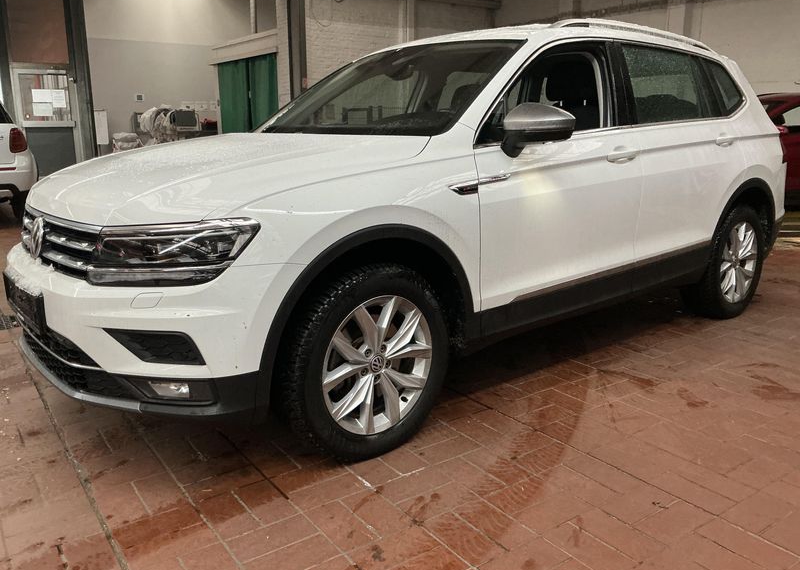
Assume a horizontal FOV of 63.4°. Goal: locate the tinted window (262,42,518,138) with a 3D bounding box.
[{"bbox_3d":[-0.135,-0.907,3.102,0.870,0.120,1.390,-45,34,-24],"label":"tinted window"}]

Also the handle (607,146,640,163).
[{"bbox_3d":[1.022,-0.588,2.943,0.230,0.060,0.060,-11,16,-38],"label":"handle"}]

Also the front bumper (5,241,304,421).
[{"bbox_3d":[-1.097,0.113,2.495,0.650,0.550,1.820,-11,16,-38],"label":"front bumper"}]

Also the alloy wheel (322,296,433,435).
[{"bbox_3d":[-0.121,0.266,2.303,0.494,0.494,0.200,-12,16,-40],"label":"alloy wheel"}]

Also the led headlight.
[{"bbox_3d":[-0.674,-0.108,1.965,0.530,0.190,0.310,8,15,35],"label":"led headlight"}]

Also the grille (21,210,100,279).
[{"bbox_3d":[-1.250,-0.172,2.310,0.130,0.210,0.960,-11,16,-38],"label":"grille"}]

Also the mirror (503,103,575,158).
[{"bbox_3d":[0.510,-0.586,2.459,0.210,0.200,0.230,-11,16,-38],"label":"mirror"}]

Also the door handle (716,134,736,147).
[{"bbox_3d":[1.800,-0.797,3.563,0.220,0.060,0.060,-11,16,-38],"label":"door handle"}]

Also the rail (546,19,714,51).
[{"bbox_3d":[1.298,-1.321,3.432,1.600,0.080,0.050,-11,16,-38],"label":"rail"}]

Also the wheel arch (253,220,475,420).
[{"bbox_3d":[-0.103,0.056,2.197,0.940,0.535,0.150,-11,16,-38],"label":"wheel arch"}]

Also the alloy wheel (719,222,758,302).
[{"bbox_3d":[2.023,-0.152,4.033,0.494,0.494,0.200,-11,16,-38],"label":"alloy wheel"}]

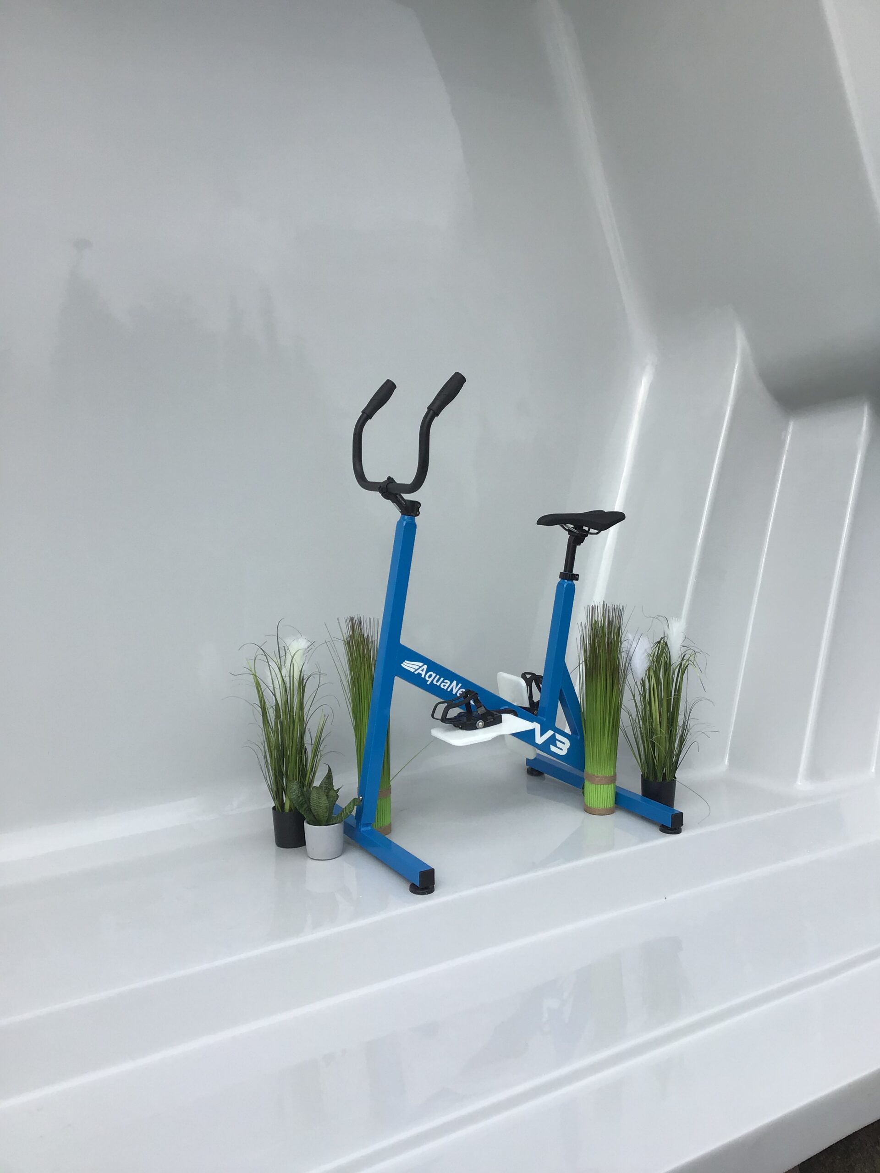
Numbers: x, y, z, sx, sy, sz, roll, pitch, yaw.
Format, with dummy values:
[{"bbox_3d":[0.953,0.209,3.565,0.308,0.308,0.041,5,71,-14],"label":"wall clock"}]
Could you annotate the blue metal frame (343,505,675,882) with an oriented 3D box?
[{"bbox_3d":[0.142,0.224,2.972,0.854,0.878,0.690,-4,8,-31],"label":"blue metal frame"}]

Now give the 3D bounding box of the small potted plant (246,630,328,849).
[{"bbox_3d":[-0.411,0.411,2.827,0.225,0.584,0.225,-1,7,-8],"label":"small potted plant"}]

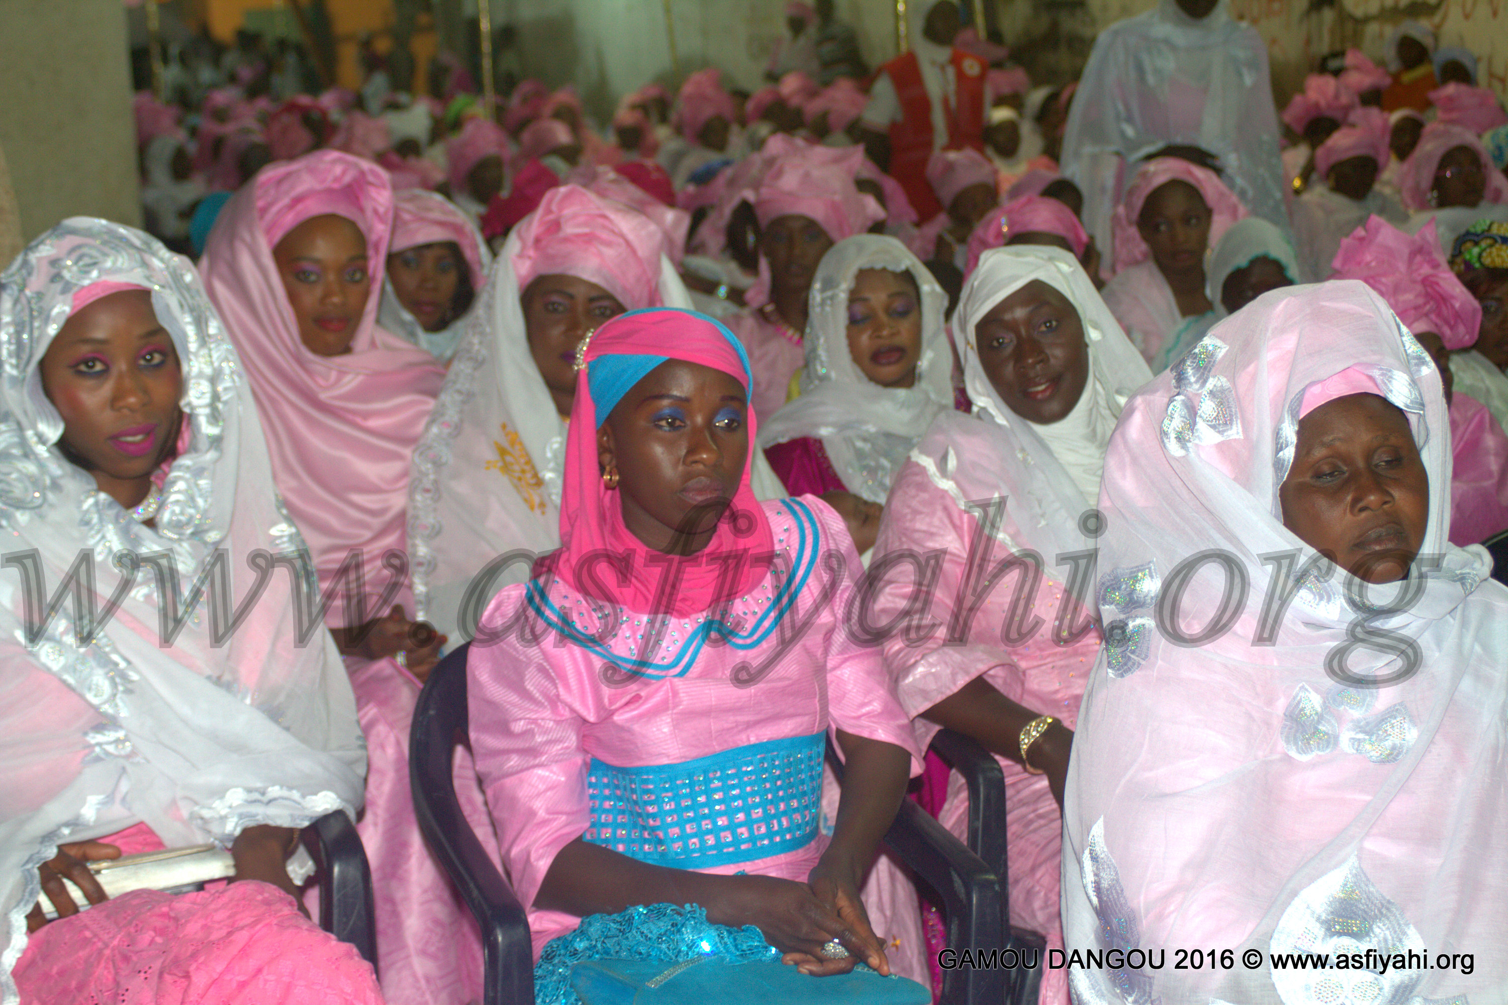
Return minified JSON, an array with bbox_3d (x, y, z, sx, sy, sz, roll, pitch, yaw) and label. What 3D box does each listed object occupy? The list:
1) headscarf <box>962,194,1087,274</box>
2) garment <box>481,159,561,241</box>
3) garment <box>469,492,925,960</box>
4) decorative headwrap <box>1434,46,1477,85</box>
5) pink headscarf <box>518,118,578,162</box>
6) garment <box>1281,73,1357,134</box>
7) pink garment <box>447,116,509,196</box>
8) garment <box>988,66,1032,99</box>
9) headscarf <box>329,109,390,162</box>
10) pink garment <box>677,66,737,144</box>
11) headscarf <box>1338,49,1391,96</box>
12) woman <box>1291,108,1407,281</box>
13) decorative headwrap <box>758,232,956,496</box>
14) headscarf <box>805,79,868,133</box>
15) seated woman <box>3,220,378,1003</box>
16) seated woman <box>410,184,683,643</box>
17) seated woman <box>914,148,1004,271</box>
[{"bbox_3d":[0.463,-0.430,4.220,0.220,0.200,0.250,-3,11,-18],"label":"headscarf"},{"bbox_3d":[-0.612,-0.805,6.600,0.270,0.250,0.260,-4,10,-15],"label":"garment"},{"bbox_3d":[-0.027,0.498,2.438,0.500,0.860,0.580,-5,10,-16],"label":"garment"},{"bbox_3d":[2.837,-1.754,10.000,0.190,0.210,0.210,-1,10,8],"label":"decorative headwrap"},{"bbox_3d":[-0.884,-1.536,10.500,0.250,0.200,0.260,-7,11,-30],"label":"pink headscarf"},{"bbox_3d":[2.200,-1.546,9.600,0.300,0.240,0.280,-6,11,-25],"label":"garment"},{"bbox_3d":[-0.946,-1.195,8.500,0.230,0.270,0.260,-8,11,-28],"label":"pink garment"},{"bbox_3d":[1.270,-2.087,12.300,0.250,0.180,0.250,-4,10,-15],"label":"garment"},{"bbox_3d":[-1.781,-1.655,11.200,0.300,0.270,0.280,-5,10,-20],"label":"headscarf"},{"bbox_3d":[-0.181,-1.537,9.600,0.240,0.290,0.260,-9,12,-32],"label":"pink garment"},{"bbox_3d":[2.374,-1.675,9.600,0.230,0.200,0.240,-3,10,0],"label":"headscarf"},{"bbox_3d":[1.821,-0.477,7.175,0.560,1.320,0.740,-6,11,-22],"label":"woman"},{"bbox_3d":[0.169,-0.212,4.000,0.360,0.440,0.320,-4,10,-6],"label":"decorative headwrap"},{"bbox_3d":[0.398,-1.922,12.000,0.290,0.250,0.280,-5,10,-20],"label":"headscarf"},{"bbox_3d":[-0.599,0.435,2.384,0.520,1.350,0.780,-4,10,-13],"label":"seated woman"},{"bbox_3d":[-0.201,0.255,3.385,0.550,1.330,0.800,-4,10,-12],"label":"seated woman"},{"bbox_3d":[0.674,-0.373,6.975,0.520,1.240,0.720,-7,11,-28],"label":"seated woman"}]

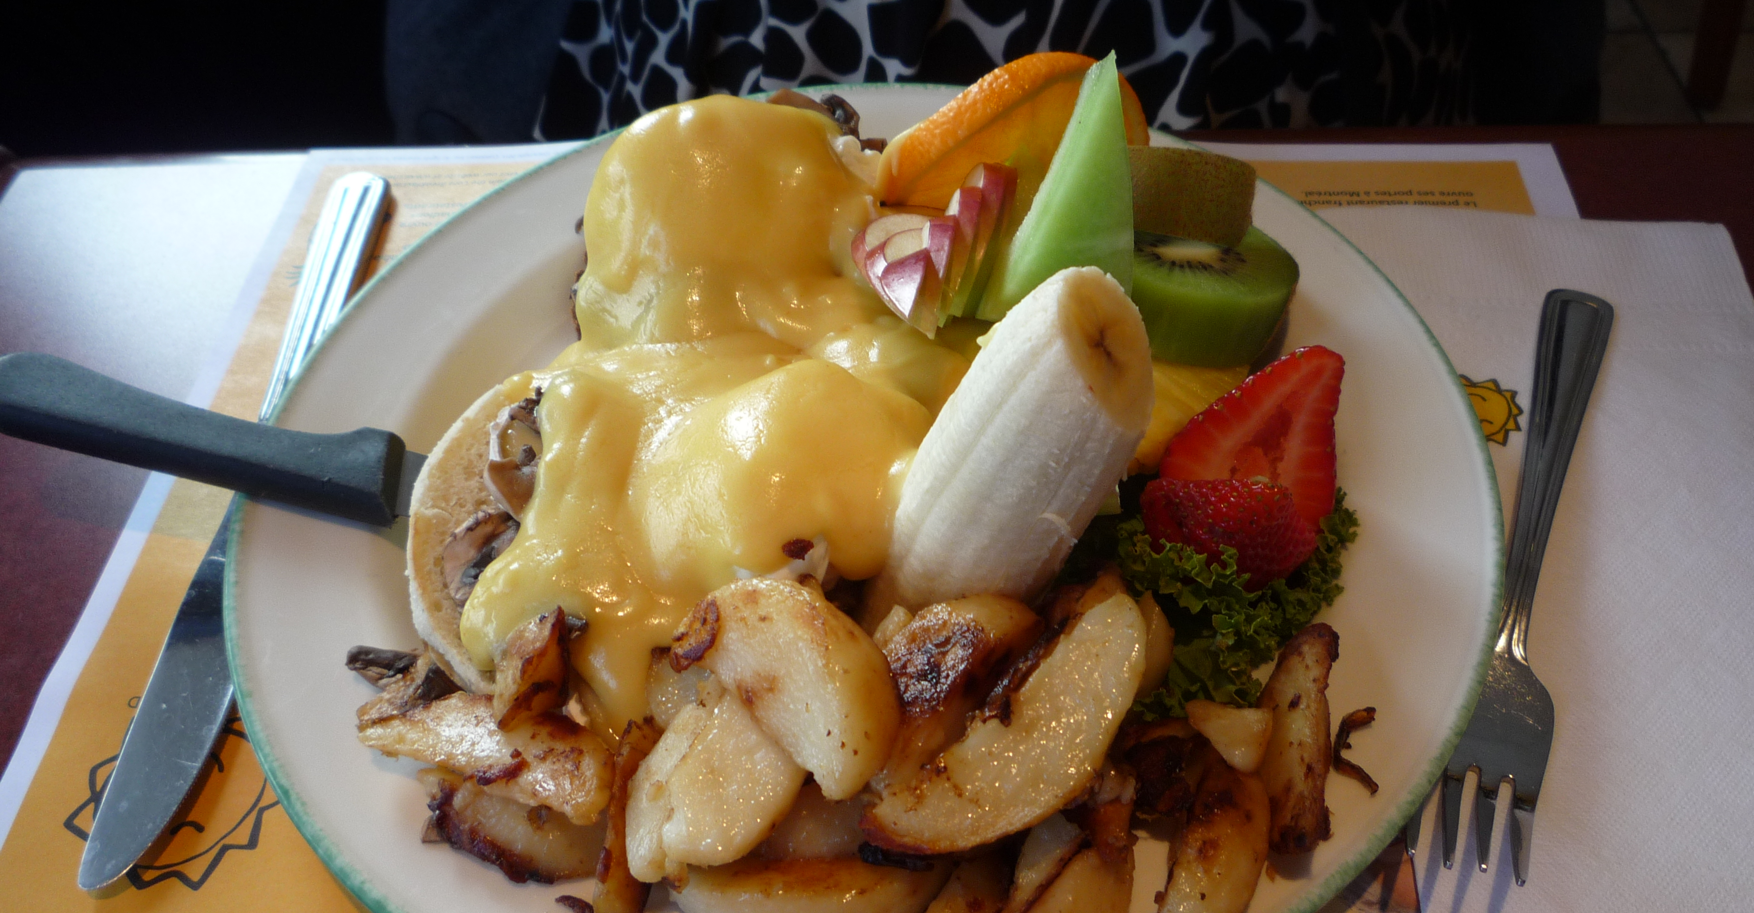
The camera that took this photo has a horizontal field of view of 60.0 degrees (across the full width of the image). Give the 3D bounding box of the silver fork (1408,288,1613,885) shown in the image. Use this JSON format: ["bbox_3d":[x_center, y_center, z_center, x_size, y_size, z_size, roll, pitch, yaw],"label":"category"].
[{"bbox_3d":[0.139,0.016,0.323,0.023,0.019,0.175,17,51,18],"label":"silver fork"}]

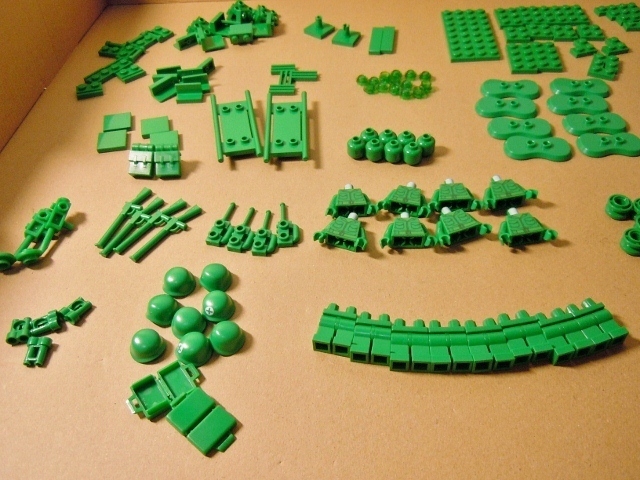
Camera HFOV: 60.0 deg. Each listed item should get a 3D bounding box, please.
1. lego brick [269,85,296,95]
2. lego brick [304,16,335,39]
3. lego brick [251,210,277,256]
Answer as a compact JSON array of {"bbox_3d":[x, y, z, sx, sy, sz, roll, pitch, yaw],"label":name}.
[{"bbox_3d":[-0.023,-0.095,0.355,0.016,0.003,0.008,1,49,4],"label":"lego brick"},{"bbox_3d":[0.000,-0.152,0.395,0.016,0.011,0.016,30,56,27],"label":"lego brick"},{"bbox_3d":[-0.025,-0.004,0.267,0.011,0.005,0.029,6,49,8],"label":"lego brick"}]

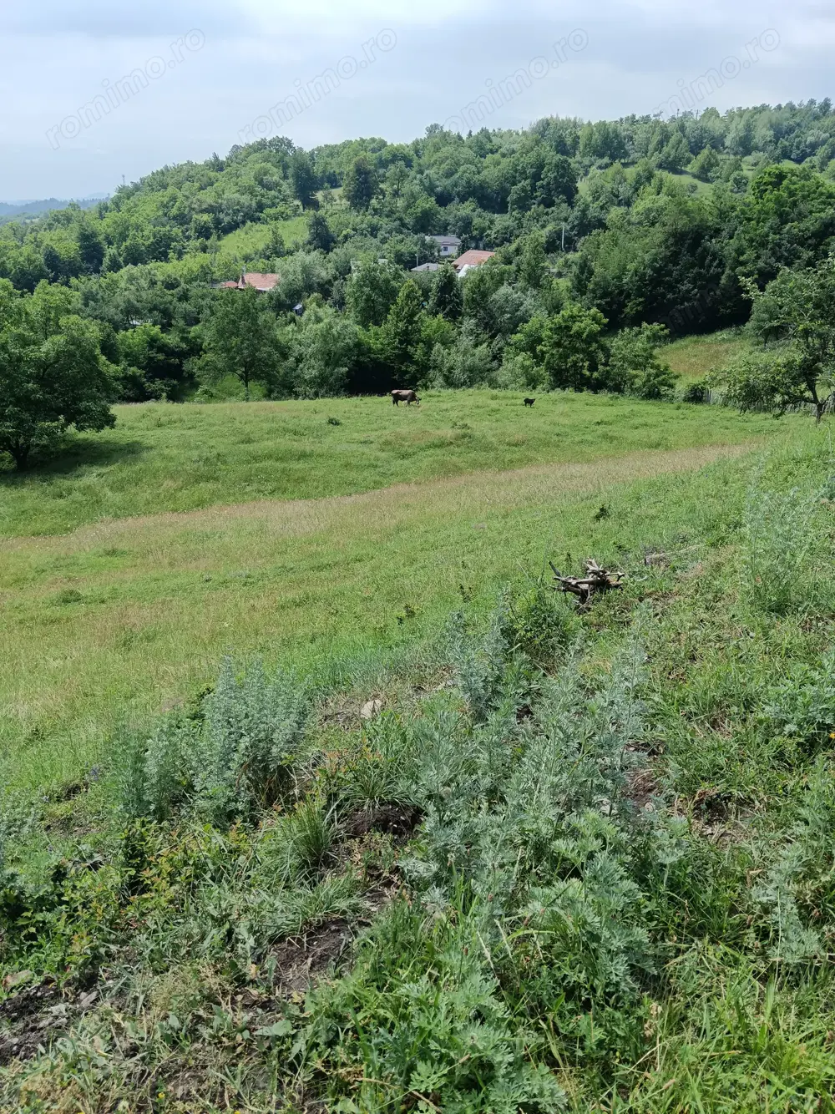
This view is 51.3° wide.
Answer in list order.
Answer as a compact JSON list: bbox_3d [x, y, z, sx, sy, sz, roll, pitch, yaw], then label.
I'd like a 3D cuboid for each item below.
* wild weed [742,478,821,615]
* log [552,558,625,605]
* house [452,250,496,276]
[{"bbox_3d":[2.137,-0.059,5.100,0.470,0.780,0.450,0,22,0],"label":"wild weed"},{"bbox_3d":[1.351,0.197,6.900,0.600,0.290,0.400,0,22,0],"label":"log"},{"bbox_3d":[12.314,-57.982,172.000,10.000,6.000,9.000,12,24,28],"label":"house"}]

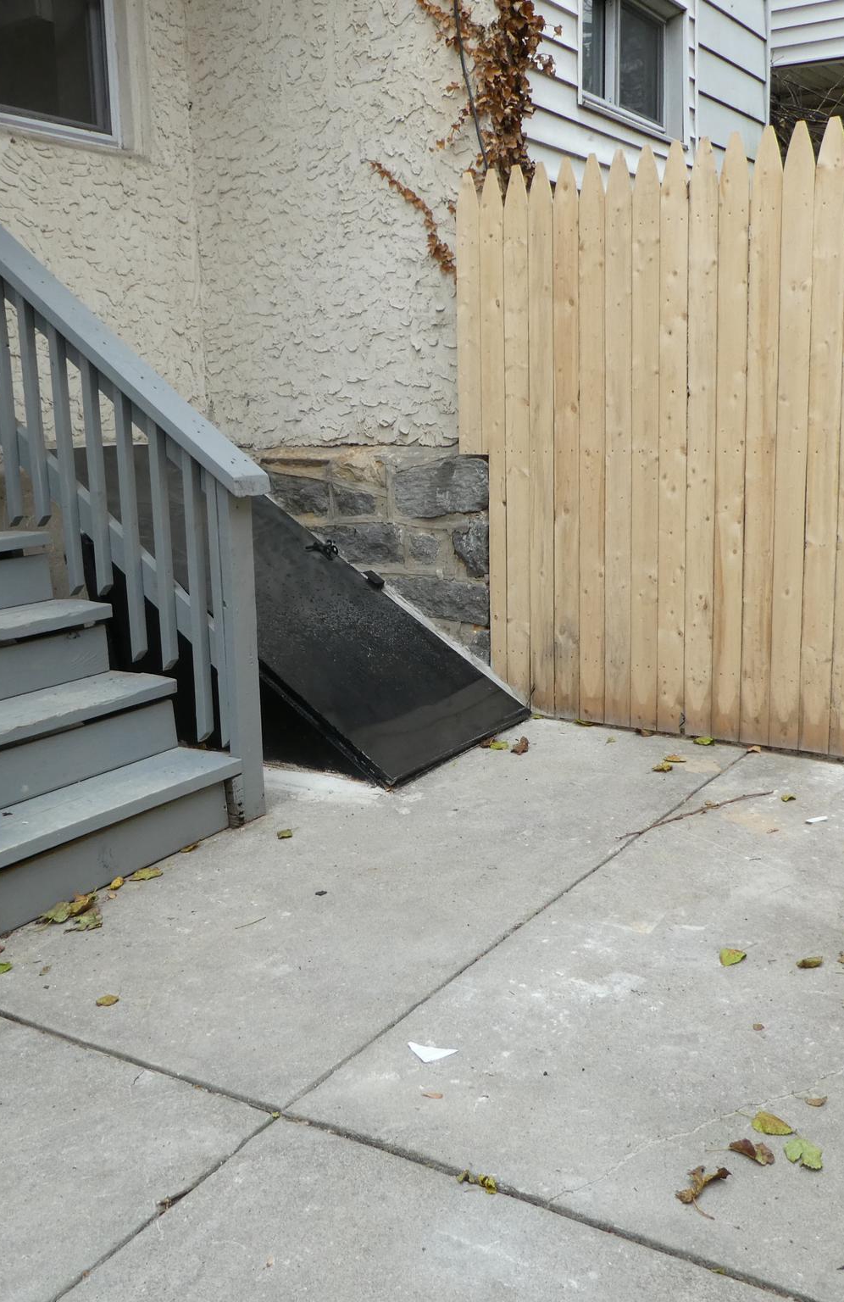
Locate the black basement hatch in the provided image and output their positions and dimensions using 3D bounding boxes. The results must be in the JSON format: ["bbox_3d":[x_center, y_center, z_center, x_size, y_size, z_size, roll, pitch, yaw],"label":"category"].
[{"bbox_3d":[-0.471,-0.227,4.299,1.450,0.991,0.986,5,14,32],"label":"black basement hatch"}]

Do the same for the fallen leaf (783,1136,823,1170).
[{"bbox_3d":[0.571,0.749,1.802,0.054,0.015,0.056,2,12,18],"label":"fallen leaf"}]

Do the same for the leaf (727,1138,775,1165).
[{"bbox_3d":[0.500,0.746,1.808,0.066,0.022,0.036,9,16,42],"label":"leaf"}]

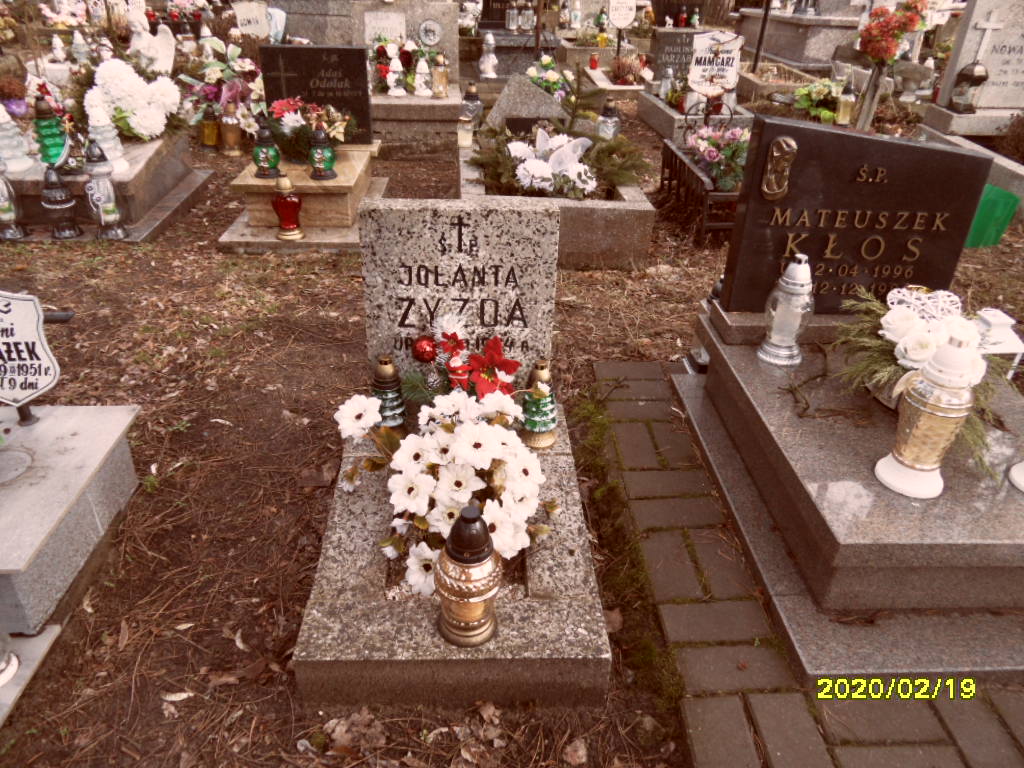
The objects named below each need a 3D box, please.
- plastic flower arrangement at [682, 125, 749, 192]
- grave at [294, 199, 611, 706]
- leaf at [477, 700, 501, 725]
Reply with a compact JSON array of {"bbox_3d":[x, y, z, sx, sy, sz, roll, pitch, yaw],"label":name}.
[{"bbox_3d":[0.924,-1.000,3.176,0.300,0.230,0.270,0,33,-2],"label":"plastic flower arrangement"},{"bbox_3d":[-0.106,0.074,1.415,0.525,0.626,0.820,0,34,-3],"label":"grave"},{"bbox_3d":[-0.040,0.556,1.202,0.040,0.018,0.036,0,33,0],"label":"leaf"}]

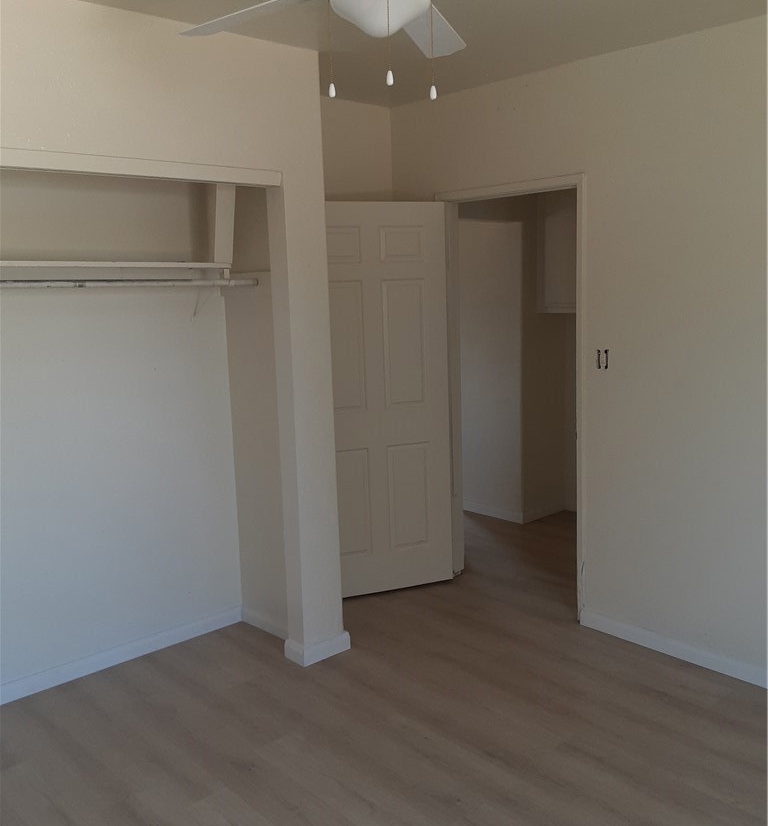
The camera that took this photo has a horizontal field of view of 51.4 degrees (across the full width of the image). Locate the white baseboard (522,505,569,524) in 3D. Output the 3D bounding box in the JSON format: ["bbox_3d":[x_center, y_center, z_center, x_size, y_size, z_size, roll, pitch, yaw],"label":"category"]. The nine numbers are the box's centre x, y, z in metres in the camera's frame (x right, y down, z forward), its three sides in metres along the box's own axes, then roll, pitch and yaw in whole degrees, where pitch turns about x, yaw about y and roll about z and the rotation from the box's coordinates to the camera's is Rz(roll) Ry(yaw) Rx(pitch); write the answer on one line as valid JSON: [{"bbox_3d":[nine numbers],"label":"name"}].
[{"bbox_3d":[1.093,0.669,5.459,0.464,0.082,0.018,-10,13,-42],"label":"white baseboard"}]

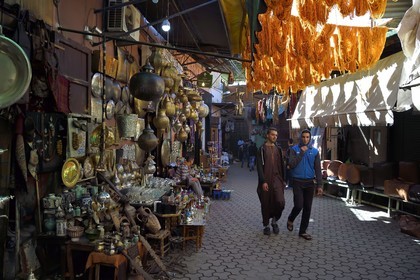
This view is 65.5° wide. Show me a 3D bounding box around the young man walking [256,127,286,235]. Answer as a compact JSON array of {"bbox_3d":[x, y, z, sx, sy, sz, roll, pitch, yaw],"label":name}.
[{"bbox_3d":[1.009,0.673,5.360,0.520,1.750,0.420,0,-1,-6],"label":"young man walking"}]

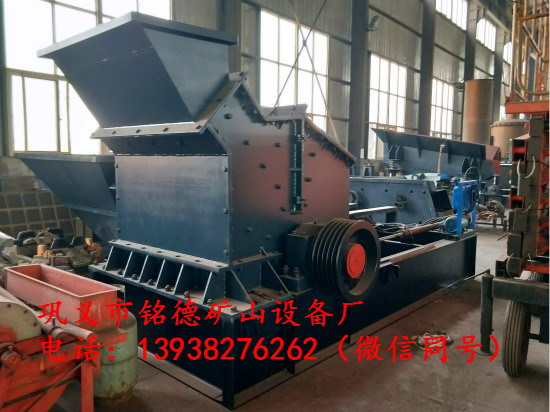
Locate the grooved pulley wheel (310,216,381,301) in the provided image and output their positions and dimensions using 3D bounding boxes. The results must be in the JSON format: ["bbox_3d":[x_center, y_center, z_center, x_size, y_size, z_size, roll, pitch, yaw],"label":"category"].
[{"bbox_3d":[0.524,0.376,2.829,0.200,0.566,0.566,5,6,44],"label":"grooved pulley wheel"}]

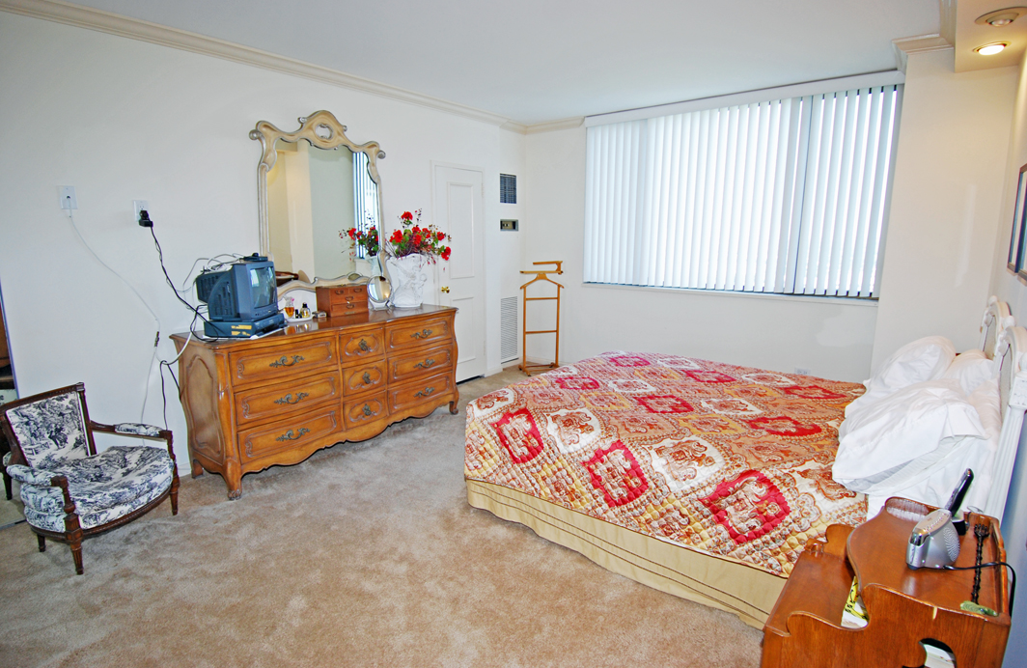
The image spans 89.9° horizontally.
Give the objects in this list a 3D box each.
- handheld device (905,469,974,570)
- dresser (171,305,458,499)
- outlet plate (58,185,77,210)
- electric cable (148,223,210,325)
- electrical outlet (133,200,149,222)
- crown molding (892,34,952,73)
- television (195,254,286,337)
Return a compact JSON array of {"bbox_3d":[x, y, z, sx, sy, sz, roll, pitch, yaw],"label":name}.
[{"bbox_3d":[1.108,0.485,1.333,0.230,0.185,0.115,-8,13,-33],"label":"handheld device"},{"bbox_3d":[-1.214,0.336,3.618,0.547,0.853,1.836,8,14,37],"label":"dresser"},{"bbox_3d":[-2.232,-0.684,2.581,0.012,0.116,0.070,8,14,37],"label":"outlet plate"},{"bbox_3d":[-1.900,-0.337,2.978,0.120,0.600,0.230,8,14,37],"label":"electric cable"},{"bbox_3d":[-2.043,-0.674,2.831,0.014,0.116,0.070,8,14,37],"label":"electrical outlet"},{"bbox_3d":[2.560,-1.744,3.215,0.300,0.100,0.540,8,14,37],"label":"crown molding"},{"bbox_3d":[-1.682,-0.226,3.139,0.370,0.430,0.360,1,11,7],"label":"television"}]

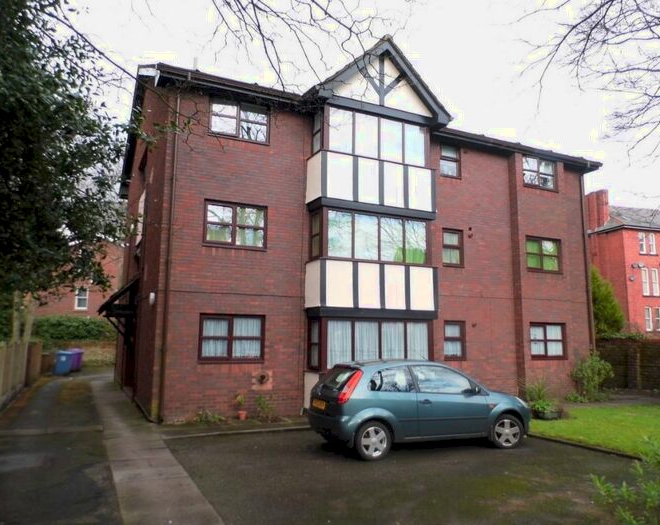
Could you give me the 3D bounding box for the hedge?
[{"bbox_3d":[-13.954,3.591,27.500,4.600,1.500,1.500,4,-9,-26],"label":"hedge"}]

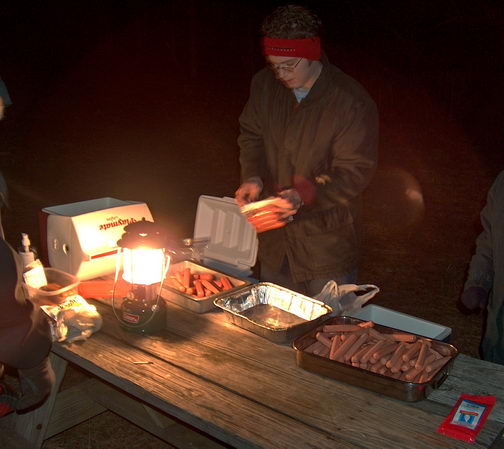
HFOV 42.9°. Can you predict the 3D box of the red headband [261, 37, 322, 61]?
[{"bbox_3d":[0.133,-0.591,2.150,0.175,0.080,0.200,16,20,40],"label":"red headband"}]

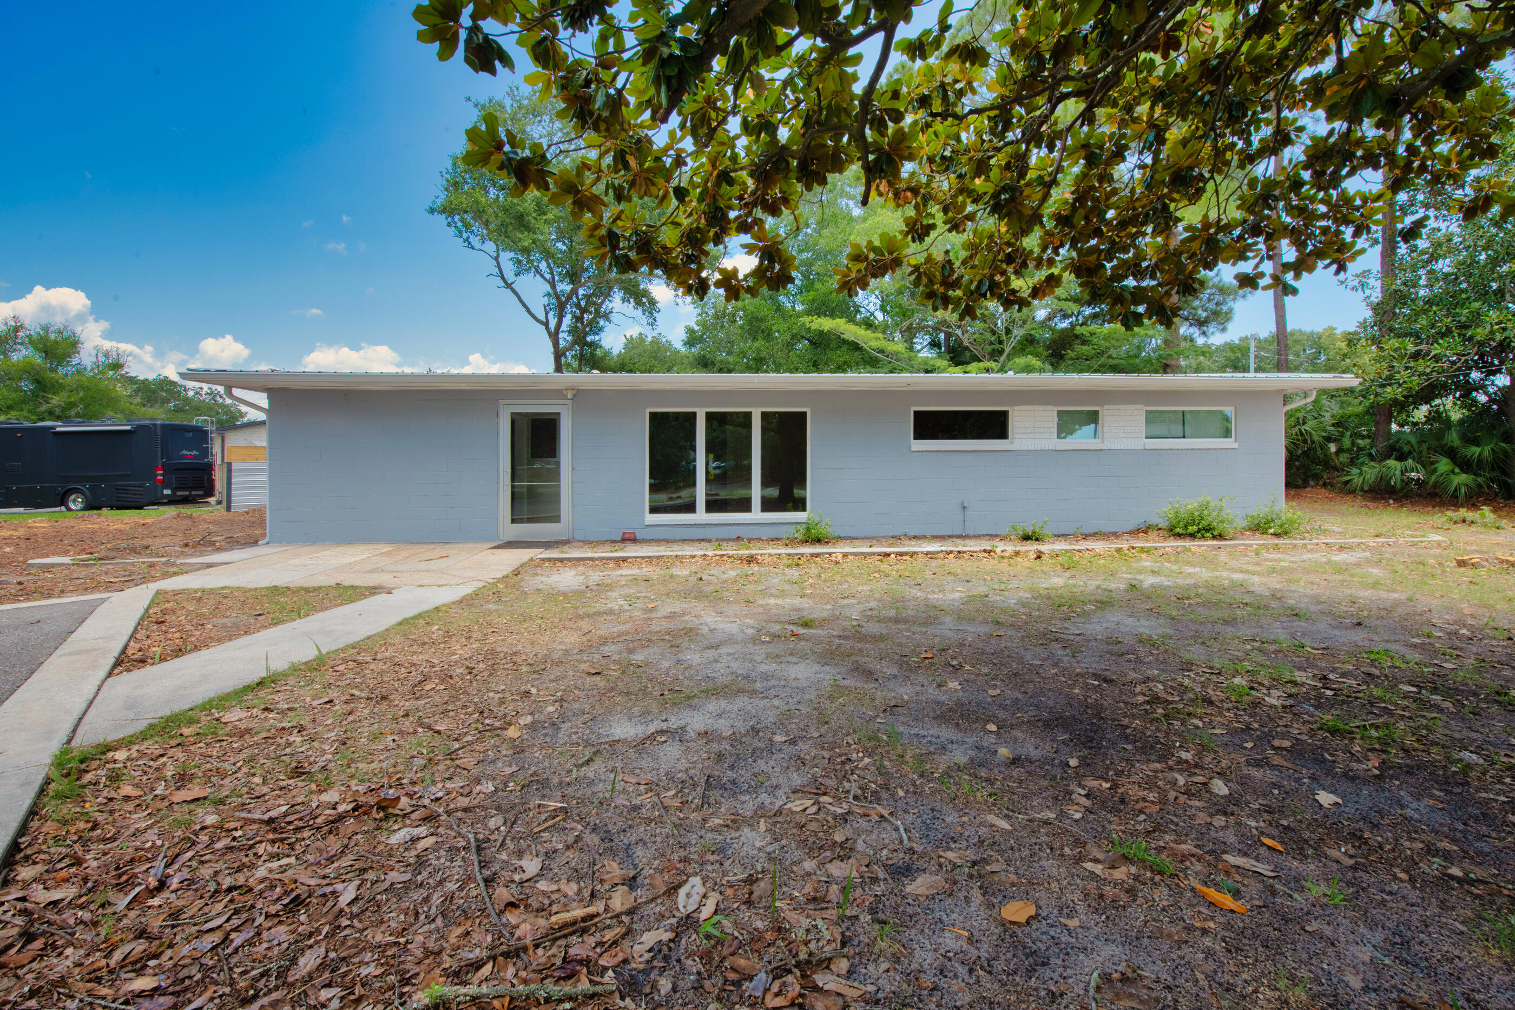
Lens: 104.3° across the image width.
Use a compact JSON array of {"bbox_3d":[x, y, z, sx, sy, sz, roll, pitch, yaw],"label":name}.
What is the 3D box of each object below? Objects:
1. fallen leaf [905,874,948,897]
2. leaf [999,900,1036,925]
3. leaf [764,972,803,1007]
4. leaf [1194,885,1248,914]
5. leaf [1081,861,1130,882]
[{"bbox_3d":[0.538,1.198,1.855,0.076,0.022,0.132,3,4,42],"label":"fallen leaf"},{"bbox_3d":[0.776,1.207,1.752,0.128,0.020,0.073,-3,4,-38],"label":"leaf"},{"bbox_3d":[0.062,1.213,1.471,0.100,0.035,0.062,-2,4,-34],"label":"leaf"},{"bbox_3d":[1.414,1.202,1.799,0.068,0.025,0.125,-2,4,-27],"label":"leaf"},{"bbox_3d":[1.147,1.197,1.922,0.151,0.020,0.068,0,3,8],"label":"leaf"}]

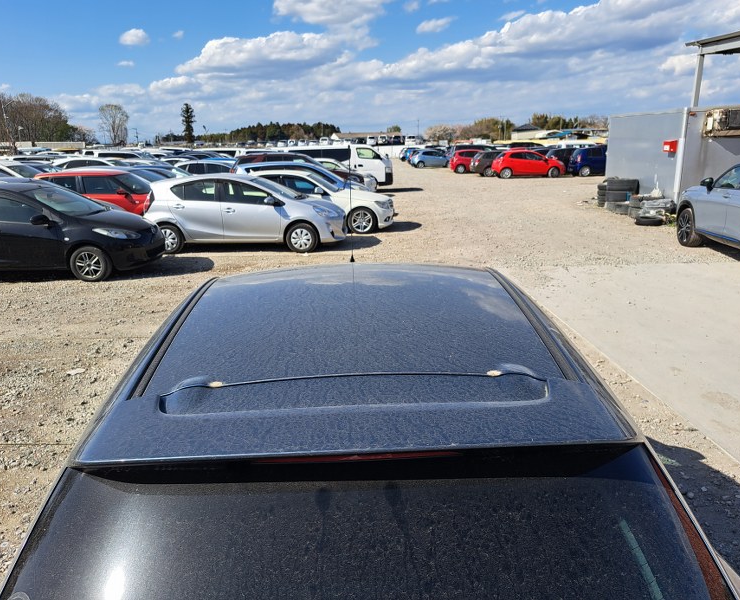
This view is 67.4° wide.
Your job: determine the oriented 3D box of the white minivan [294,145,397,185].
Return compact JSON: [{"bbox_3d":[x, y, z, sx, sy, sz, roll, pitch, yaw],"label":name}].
[{"bbox_3d":[-1.321,-5.848,24.509,4.695,1.980,1.695,-1,16,2],"label":"white minivan"}]

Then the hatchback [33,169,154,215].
[{"bbox_3d":[-6.412,-2.488,13.835,3.850,1.510,1.695,-1,16,2],"label":"hatchback"}]

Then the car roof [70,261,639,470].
[{"bbox_3d":[-0.047,0.079,1.762,1.176,0.170,1.392,-2,16,-1],"label":"car roof"}]

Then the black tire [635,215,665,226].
[{"bbox_3d":[6.366,-1.797,12.610,0.650,0.190,0.650,6,17,26],"label":"black tire"}]

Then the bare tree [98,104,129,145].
[{"bbox_3d":[-64.735,-43.946,140.027,7.193,11.105,7.193,-8,17,-22],"label":"bare tree"}]

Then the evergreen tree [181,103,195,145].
[{"bbox_3d":[-46.058,-44.450,140.027,3.357,11.105,3.357,-6,16,-16],"label":"evergreen tree"}]

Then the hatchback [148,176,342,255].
[{"bbox_3d":[-2.427,-1.801,11.121,3.995,1.445,1.695,-1,16,3],"label":"hatchback"}]

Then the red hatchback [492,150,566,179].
[{"bbox_3d":[8.574,-7.326,29.803,3.900,1.475,1.695,0,16,5],"label":"red hatchback"}]

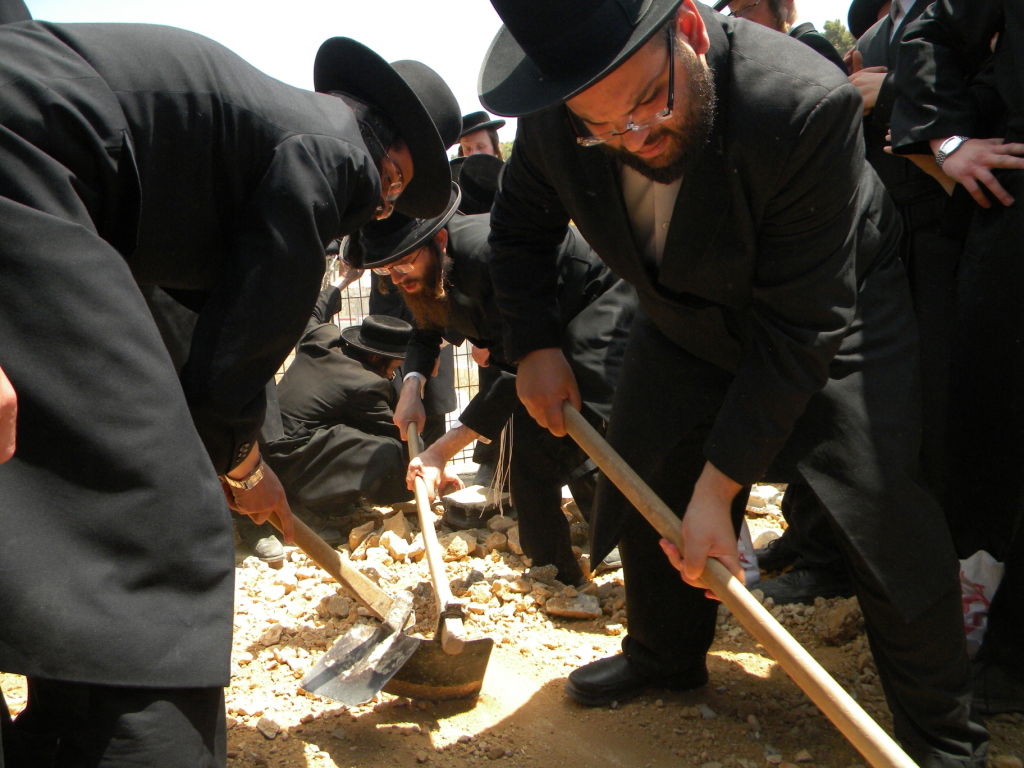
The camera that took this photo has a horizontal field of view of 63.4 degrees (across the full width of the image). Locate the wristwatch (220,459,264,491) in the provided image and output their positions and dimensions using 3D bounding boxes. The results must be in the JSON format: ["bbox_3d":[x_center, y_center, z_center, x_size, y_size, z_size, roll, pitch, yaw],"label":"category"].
[{"bbox_3d":[-0.413,0.137,1.270,0.055,0.035,0.065,15,46,40],"label":"wristwatch"}]

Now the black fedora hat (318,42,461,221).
[{"bbox_3d":[-0.187,-0.468,1.430,0.130,0.360,0.330,-43,16,-24],"label":"black fedora hat"}]

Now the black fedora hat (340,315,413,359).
[{"bbox_3d":[-0.455,-0.186,3.050,0.360,0.110,0.330,11,20,0],"label":"black fedora hat"}]

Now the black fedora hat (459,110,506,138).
[{"bbox_3d":[-0.190,-1.325,4.250,0.330,0.125,0.350,-14,8,26],"label":"black fedora hat"}]

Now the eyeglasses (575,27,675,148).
[{"bbox_3d":[0.145,-0.388,1.075,0.140,0.135,0.045,-11,-19,27],"label":"eyeglasses"}]

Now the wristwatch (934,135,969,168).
[{"bbox_3d":[0.785,-0.412,1.480,0.052,0.065,0.030,18,25,-48],"label":"wristwatch"}]

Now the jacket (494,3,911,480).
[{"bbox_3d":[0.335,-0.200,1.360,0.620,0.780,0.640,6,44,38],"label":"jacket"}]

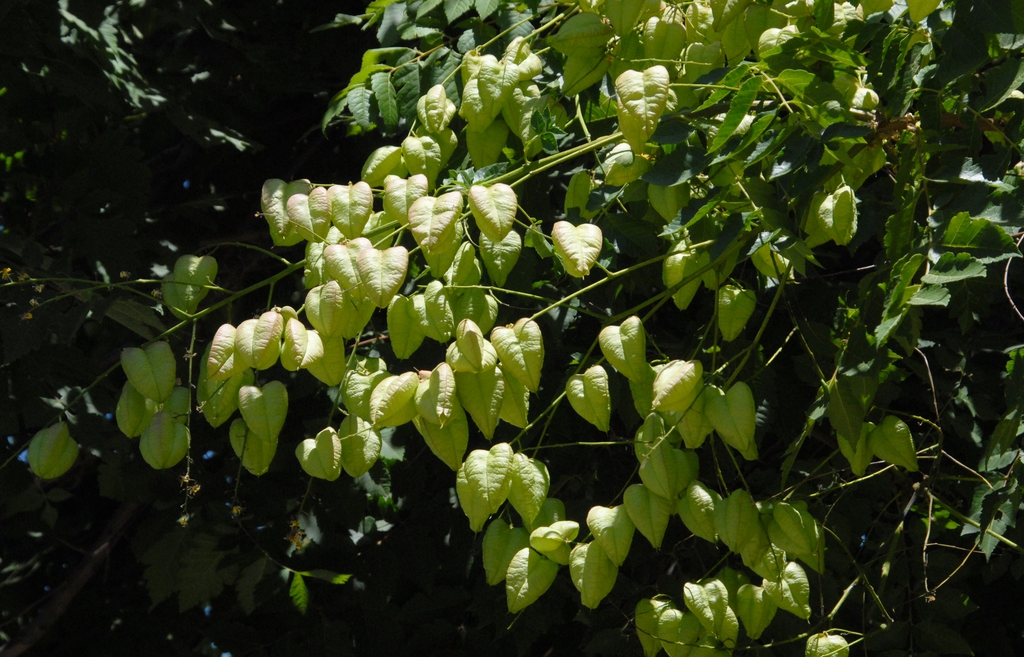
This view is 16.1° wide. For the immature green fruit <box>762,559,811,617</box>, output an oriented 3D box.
[{"bbox_3d":[0.190,0.180,2.480,0.030,0.041,0.029,-24,-7,0],"label":"immature green fruit"}]

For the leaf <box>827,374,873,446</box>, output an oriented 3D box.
[{"bbox_3d":[0.238,0.058,2.570,0.026,0.051,0.011,-16,-5,0],"label":"leaf"}]

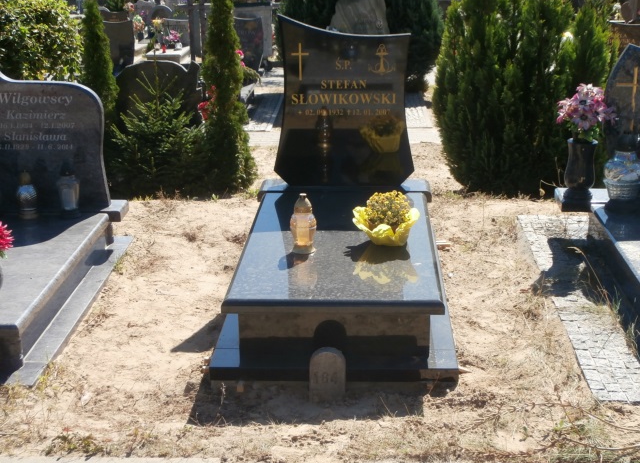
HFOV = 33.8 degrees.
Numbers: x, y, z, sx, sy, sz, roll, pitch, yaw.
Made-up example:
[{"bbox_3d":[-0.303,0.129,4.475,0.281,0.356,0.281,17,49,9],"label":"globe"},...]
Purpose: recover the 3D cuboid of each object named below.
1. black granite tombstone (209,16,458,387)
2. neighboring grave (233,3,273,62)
[{"bbox_3d":[0.084,-0.249,4.459,0.891,1.170,1.778,0,18,3],"label":"black granite tombstone"},{"bbox_3d":[-1.108,-3.155,16.705,0.740,0.880,0.150,0,18,3],"label":"neighboring grave"}]

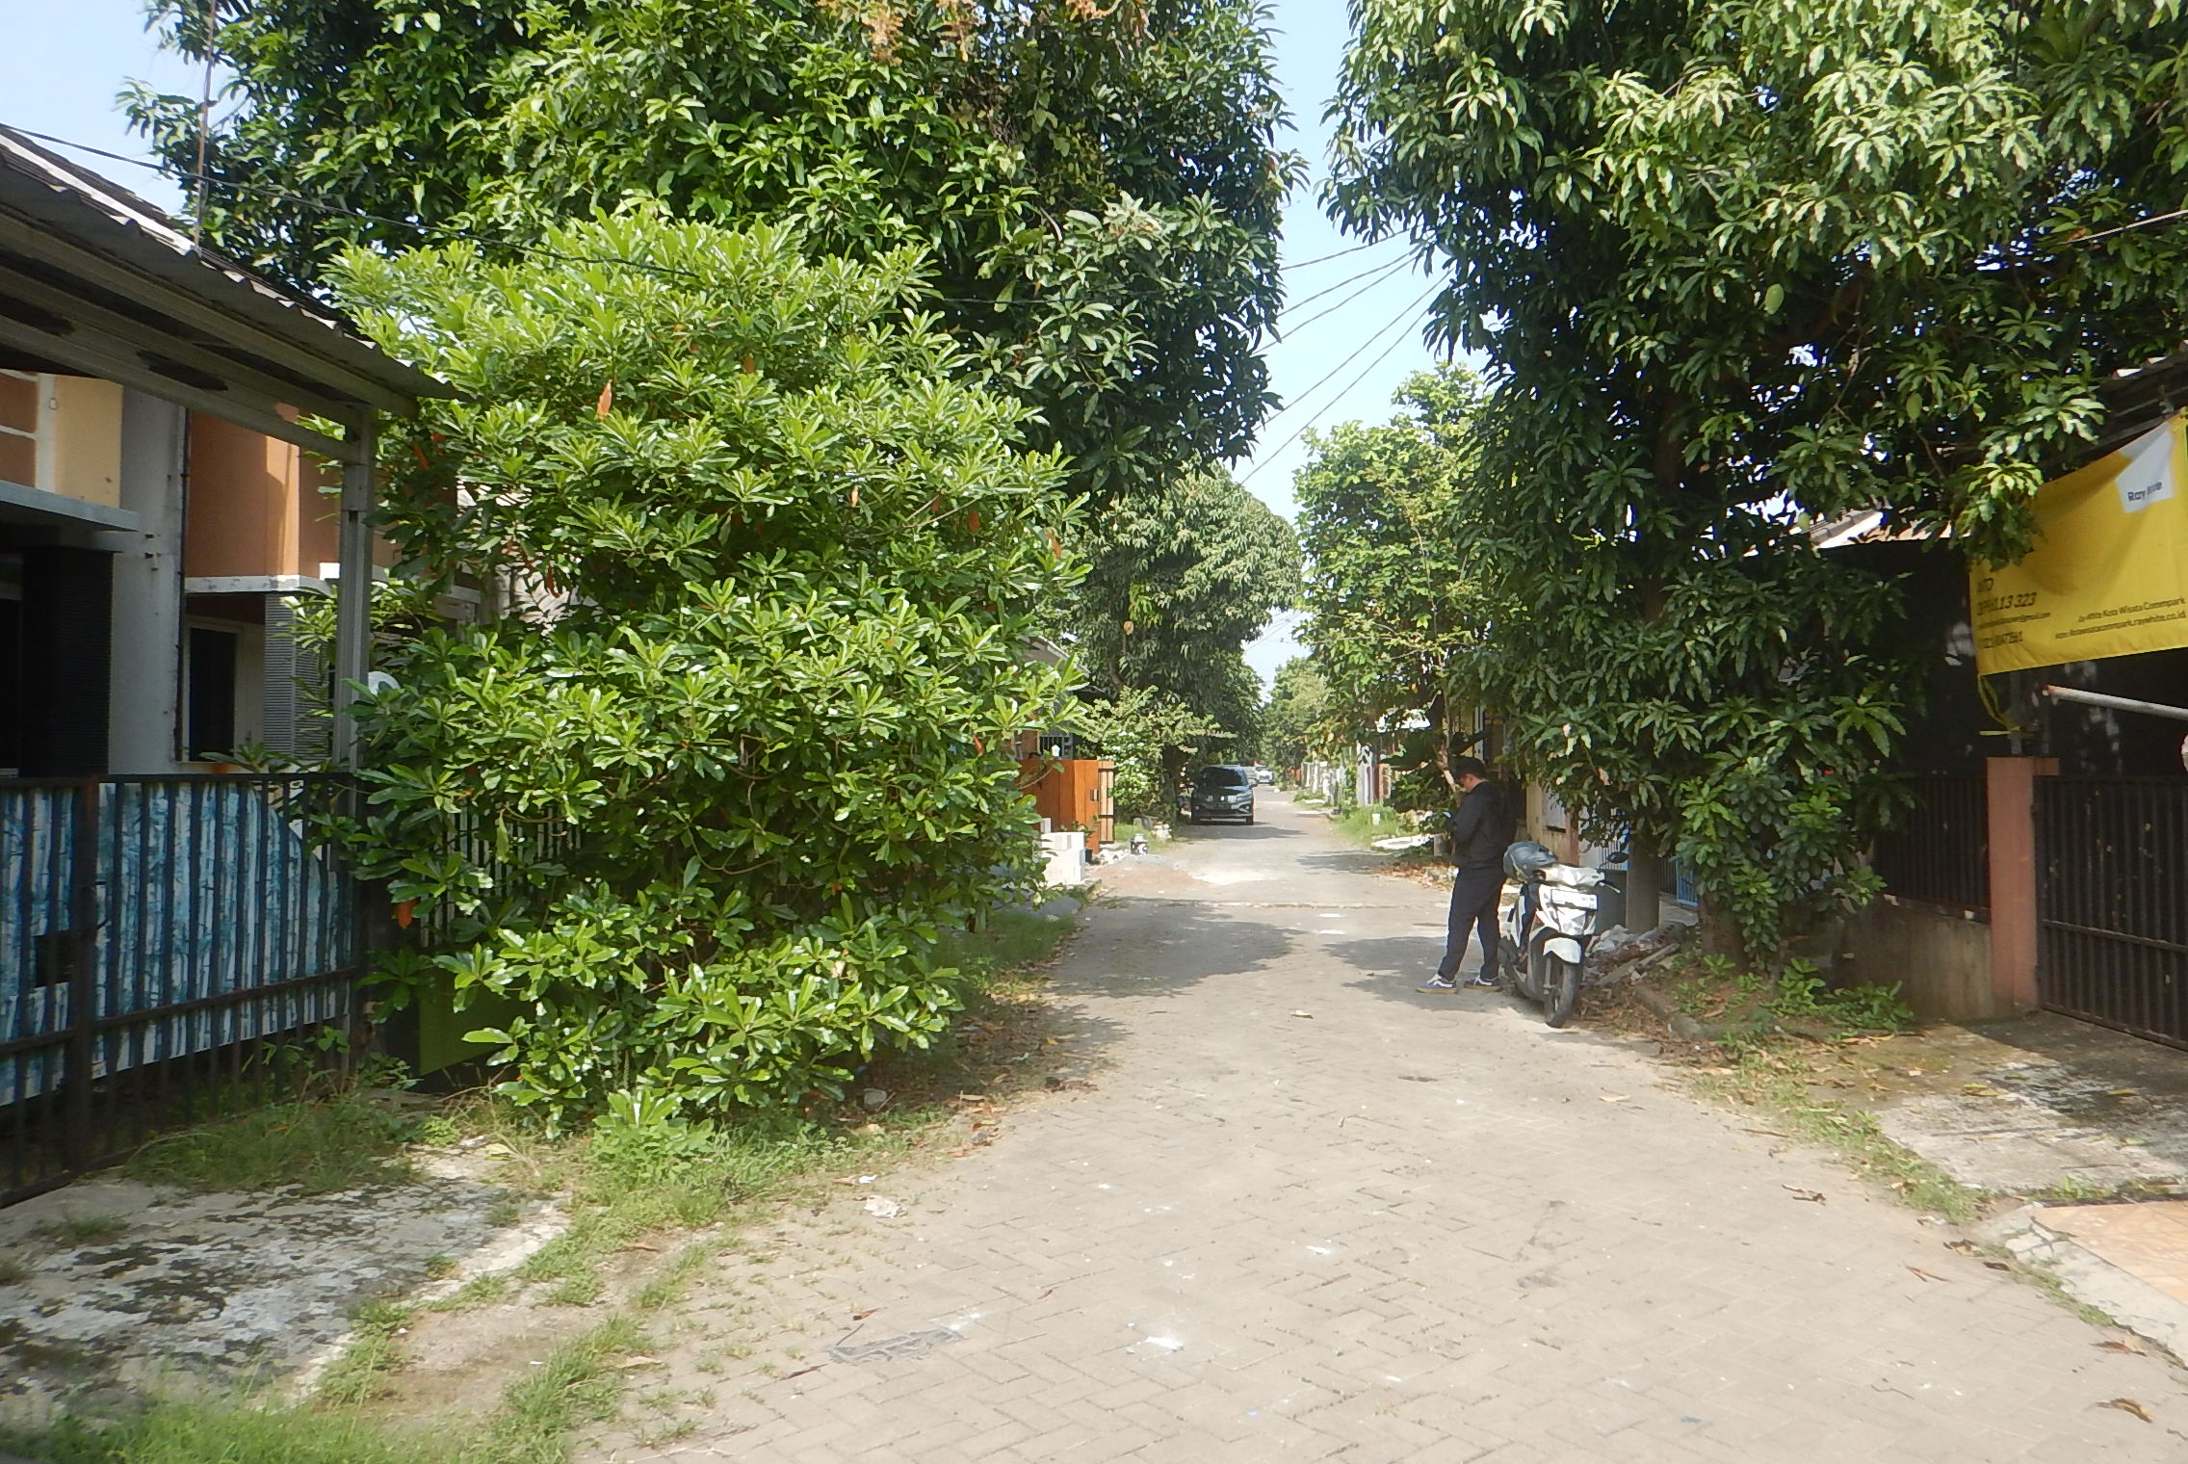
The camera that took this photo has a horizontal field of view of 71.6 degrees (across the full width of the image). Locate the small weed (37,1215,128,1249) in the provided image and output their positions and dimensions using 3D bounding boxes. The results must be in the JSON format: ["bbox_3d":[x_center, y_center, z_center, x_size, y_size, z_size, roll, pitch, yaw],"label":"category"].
[{"bbox_3d":[-3.320,1.635,4.970,0.290,0.065,0.190,0,-1,6],"label":"small weed"}]

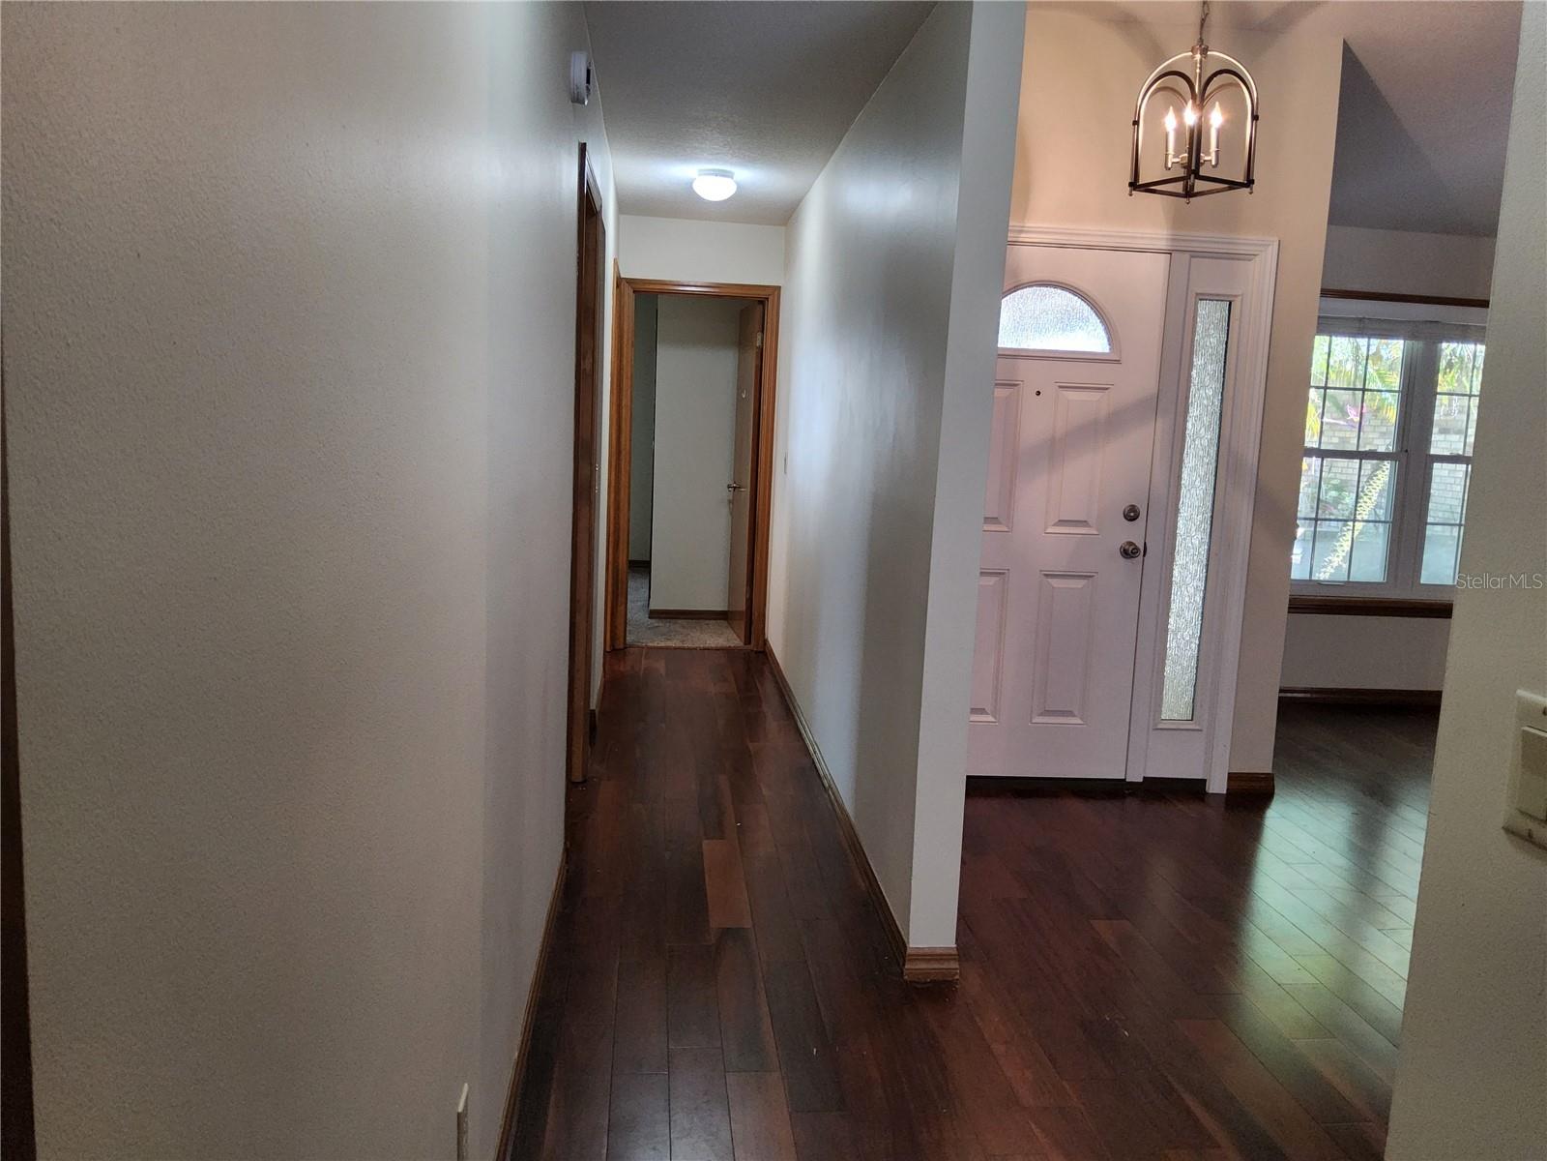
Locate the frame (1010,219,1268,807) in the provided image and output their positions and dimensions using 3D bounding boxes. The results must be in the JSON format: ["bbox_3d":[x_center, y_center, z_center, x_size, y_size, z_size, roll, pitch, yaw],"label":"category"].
[{"bbox_3d":[1.108,-0.229,4.209,1.410,2.100,0.120,2,8,-6],"label":"frame"}]

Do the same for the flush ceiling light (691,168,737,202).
[{"bbox_3d":[-0.262,-1.783,5.076,0.205,0.118,0.205,2,8,-6],"label":"flush ceiling light"}]

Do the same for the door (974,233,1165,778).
[{"bbox_3d":[0.955,-0.225,4.196,0.920,1.990,0.045,2,8,-6],"label":"door"}]

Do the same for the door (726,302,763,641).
[{"bbox_3d":[-0.177,-0.672,7.000,0.040,2.030,0.762,1,8,-10],"label":"door"}]

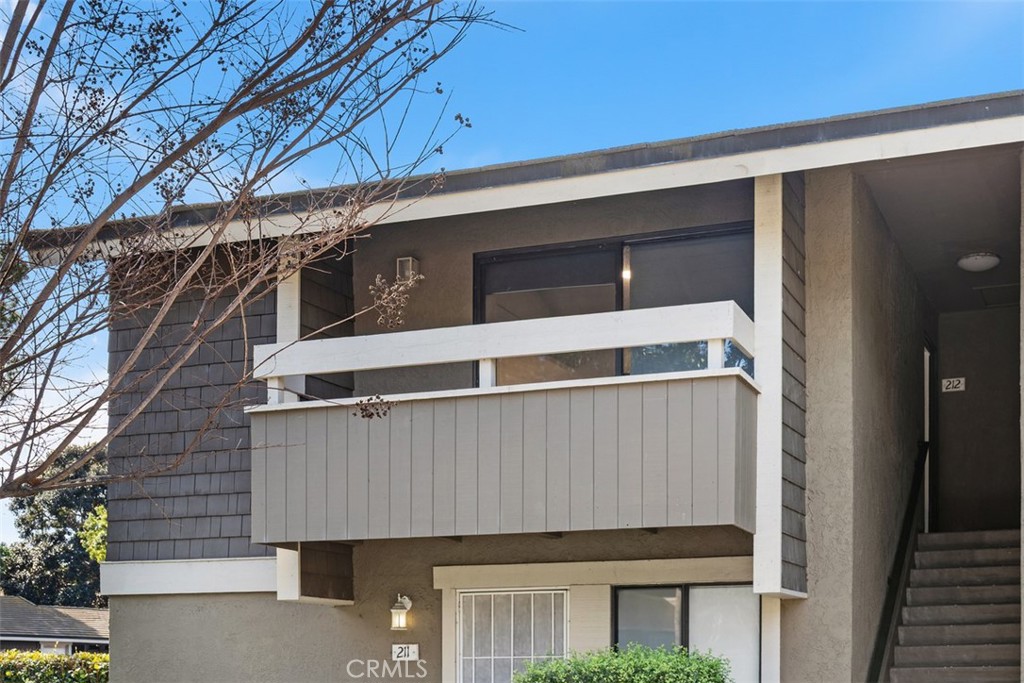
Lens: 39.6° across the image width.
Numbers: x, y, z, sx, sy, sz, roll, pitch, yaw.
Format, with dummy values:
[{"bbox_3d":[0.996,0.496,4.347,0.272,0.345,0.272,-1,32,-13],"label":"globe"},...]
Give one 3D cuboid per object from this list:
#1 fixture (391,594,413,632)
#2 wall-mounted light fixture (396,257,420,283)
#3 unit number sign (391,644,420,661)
[{"bbox_3d":[-0.915,2.242,11.787,0.154,0.299,0.235,-5,-15,23],"label":"fixture"},{"bbox_3d":[-0.909,-0.615,12.515,0.142,0.235,0.172,-5,-15,23],"label":"wall-mounted light fixture"},{"bbox_3d":[-0.889,2.584,11.813,0.240,0.129,0.020,-5,-15,23],"label":"unit number sign"}]

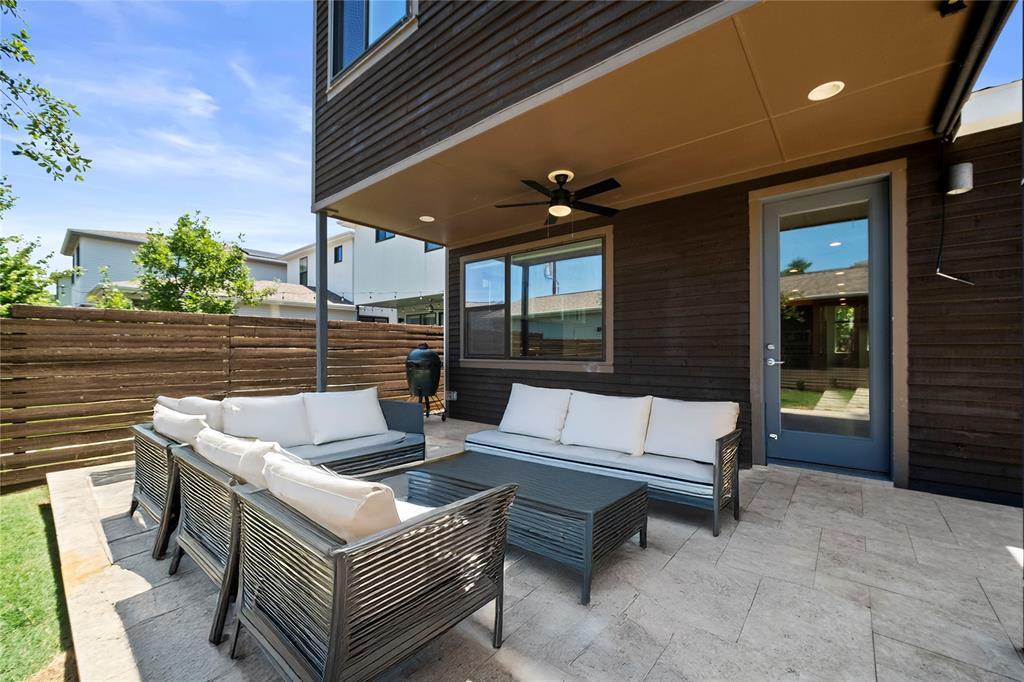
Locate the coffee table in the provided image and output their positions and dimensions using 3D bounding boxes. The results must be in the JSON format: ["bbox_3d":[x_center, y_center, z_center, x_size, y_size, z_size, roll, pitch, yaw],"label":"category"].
[{"bbox_3d":[0.067,1.065,2.555,1.333,0.419,0.697,-1,-1,39],"label":"coffee table"}]

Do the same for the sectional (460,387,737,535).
[{"bbox_3d":[0.689,0.873,3.493,2.222,0.838,0.646,-1,-1,39],"label":"sectional"}]

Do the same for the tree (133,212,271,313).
[{"bbox_3d":[-6.630,-0.620,8.500,2.800,4.400,2.800,-1,-1,39],"label":"tree"}]

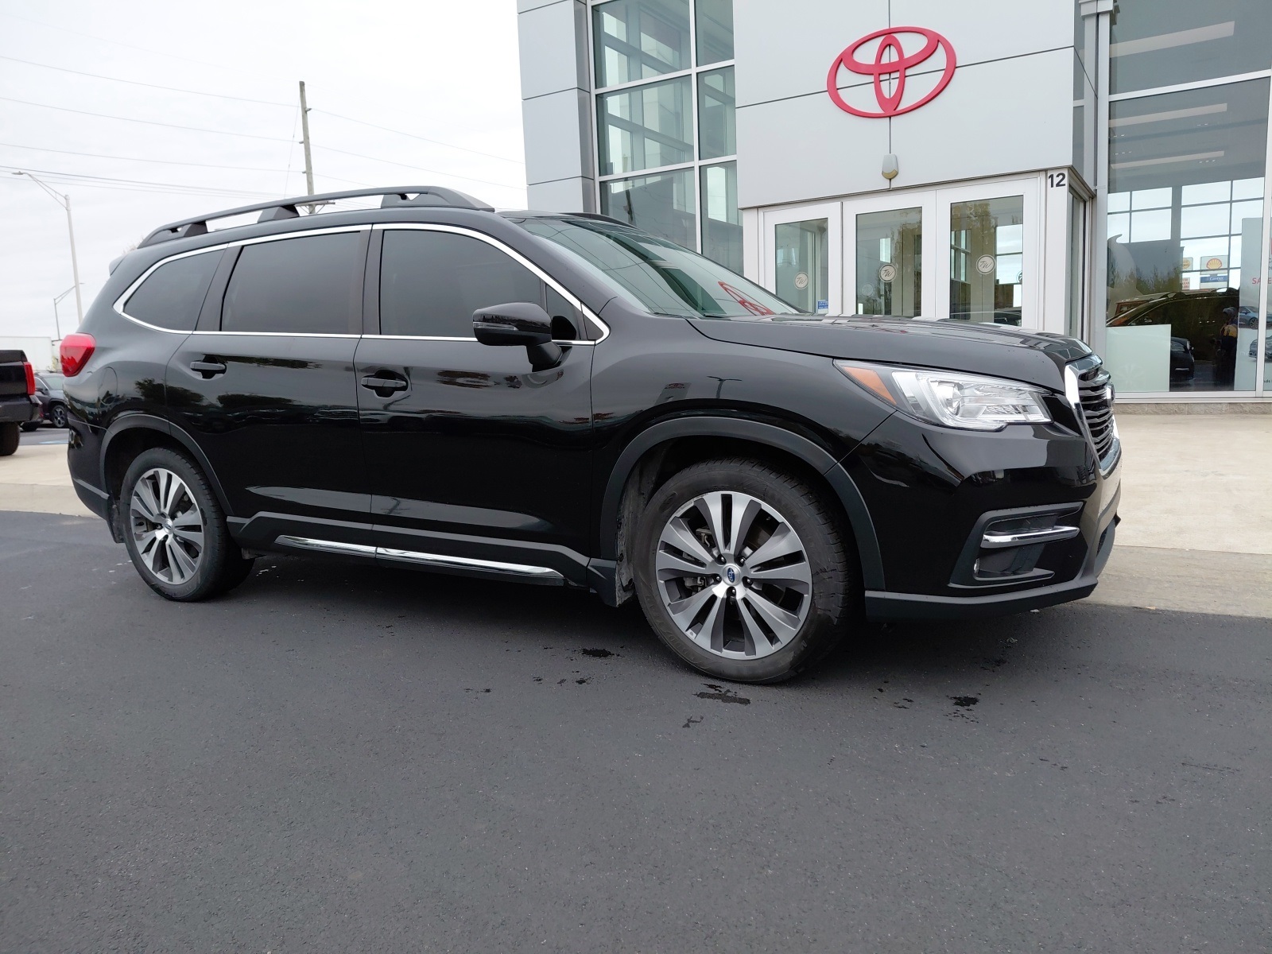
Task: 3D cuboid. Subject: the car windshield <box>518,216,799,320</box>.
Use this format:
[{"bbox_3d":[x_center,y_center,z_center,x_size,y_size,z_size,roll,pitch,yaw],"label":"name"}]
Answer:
[{"bbox_3d":[0.180,-0.863,3.842,0.870,0.130,1.520,37,25,19],"label":"car windshield"}]

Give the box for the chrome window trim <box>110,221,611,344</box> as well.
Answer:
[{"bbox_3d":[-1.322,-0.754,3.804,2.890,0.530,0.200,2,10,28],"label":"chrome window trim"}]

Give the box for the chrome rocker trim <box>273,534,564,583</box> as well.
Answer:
[{"bbox_3d":[-0.898,0.308,3.577,1.480,0.065,0.050,2,10,29],"label":"chrome rocker trim"}]

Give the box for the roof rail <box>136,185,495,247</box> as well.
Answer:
[{"bbox_3d":[-1.533,-1.136,4.101,2.280,0.145,0.080,2,10,29],"label":"roof rail"}]

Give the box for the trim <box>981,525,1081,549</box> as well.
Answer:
[{"bbox_3d":[1.129,0.168,2.651,0.310,0.042,0.060,-5,9,-13],"label":"trim"}]

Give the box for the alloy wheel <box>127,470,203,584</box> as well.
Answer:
[{"bbox_3d":[-2.166,0.219,4.419,0.547,0.547,0.200,2,10,29],"label":"alloy wheel"}]

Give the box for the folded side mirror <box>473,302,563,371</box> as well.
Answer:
[{"bbox_3d":[-0.399,-0.469,3.095,0.275,0.218,0.190,-3,8,0],"label":"folded side mirror"}]

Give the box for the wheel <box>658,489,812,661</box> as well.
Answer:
[{"bbox_3d":[0.349,0.299,2.998,0.547,0.547,0.200,2,10,31],"label":"wheel"}]

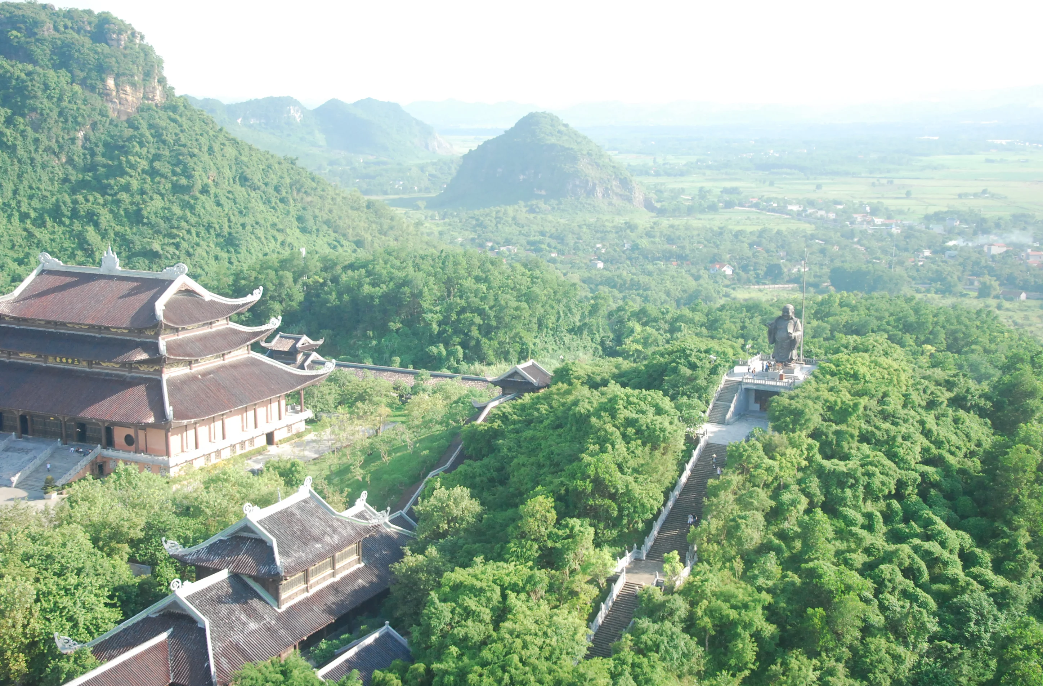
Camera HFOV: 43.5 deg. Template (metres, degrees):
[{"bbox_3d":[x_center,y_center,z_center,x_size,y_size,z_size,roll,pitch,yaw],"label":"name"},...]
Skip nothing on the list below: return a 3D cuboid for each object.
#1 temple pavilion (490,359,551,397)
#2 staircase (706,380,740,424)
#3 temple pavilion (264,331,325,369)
[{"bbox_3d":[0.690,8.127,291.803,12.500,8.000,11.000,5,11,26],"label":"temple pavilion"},{"bbox_3d":[32.741,9.183,209.179,3.400,5.600,8.961,5,11,26],"label":"staircase"},{"bbox_3d":[-55.954,2.636,319.510,14.000,10.200,12.000,5,11,26],"label":"temple pavilion"}]

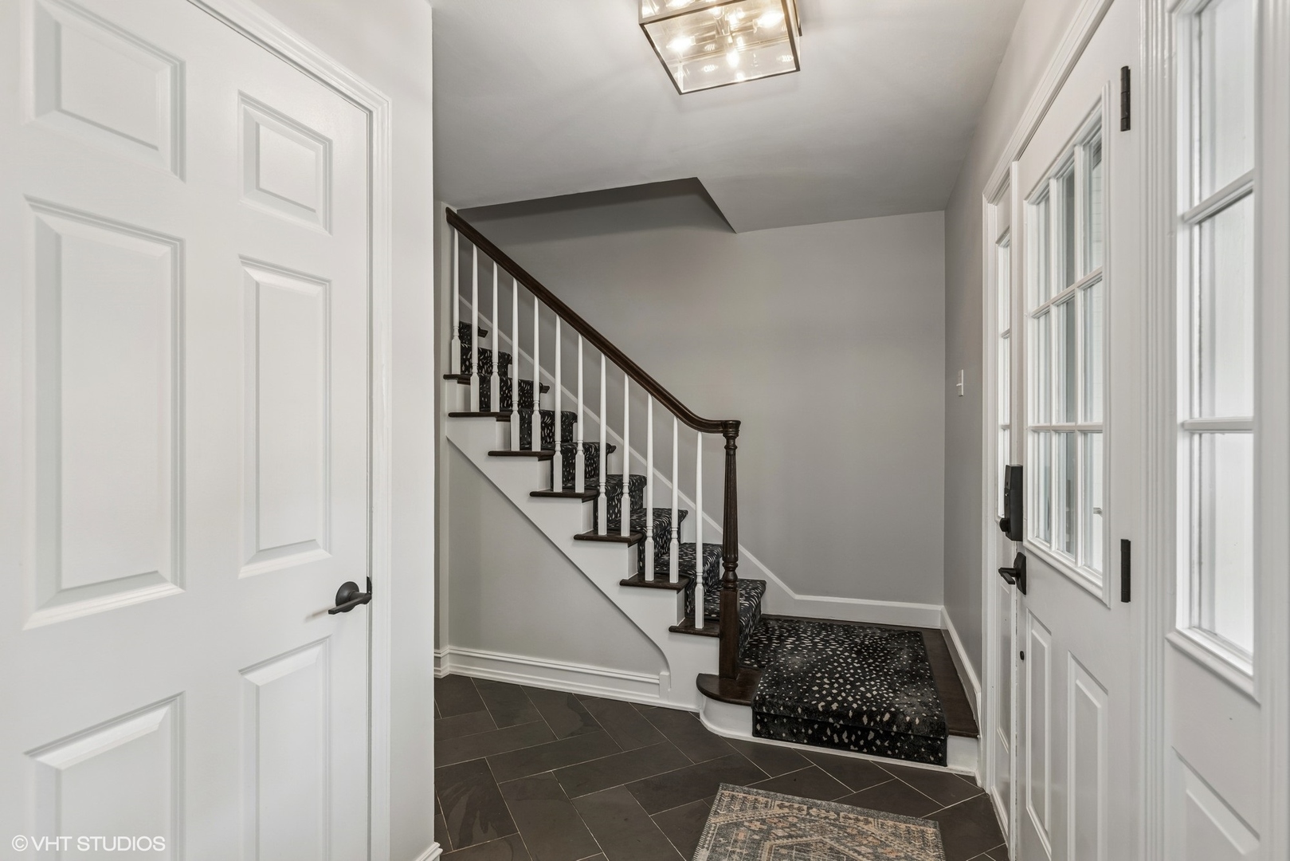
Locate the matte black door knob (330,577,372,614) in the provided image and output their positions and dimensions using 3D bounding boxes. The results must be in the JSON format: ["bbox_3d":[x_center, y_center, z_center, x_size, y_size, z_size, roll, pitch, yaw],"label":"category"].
[{"bbox_3d":[-0.650,0.375,1.321,0.063,0.068,0.143,0,0,19],"label":"matte black door knob"}]

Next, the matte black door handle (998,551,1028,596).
[{"bbox_3d":[1.005,0.398,1.660,0.063,0.105,0.160,0,0,19],"label":"matte black door handle"}]

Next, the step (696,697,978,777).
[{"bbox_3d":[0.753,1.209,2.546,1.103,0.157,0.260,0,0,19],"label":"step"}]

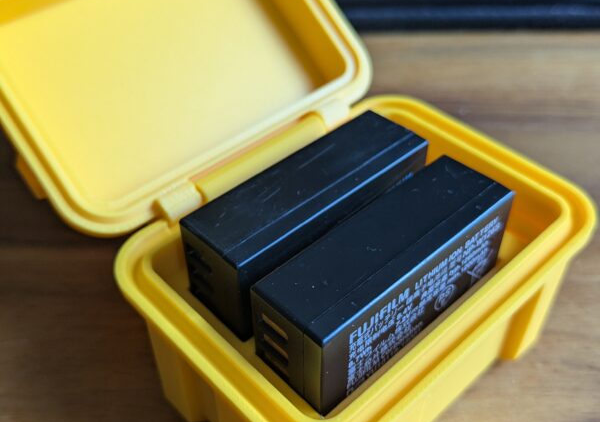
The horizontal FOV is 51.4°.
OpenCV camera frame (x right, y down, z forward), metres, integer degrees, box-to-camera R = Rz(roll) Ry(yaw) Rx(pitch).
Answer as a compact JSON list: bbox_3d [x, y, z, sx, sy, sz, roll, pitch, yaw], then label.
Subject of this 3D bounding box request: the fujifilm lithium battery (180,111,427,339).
[{"bbox_3d":[0.003,0.007,0.122,0.047,0.034,0.016,-33,50,-31],"label":"fujifilm lithium battery"}]

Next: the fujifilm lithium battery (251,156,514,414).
[{"bbox_3d":[0.015,0.017,0.112,0.047,0.034,0.016,-32,50,-31],"label":"fujifilm lithium battery"}]

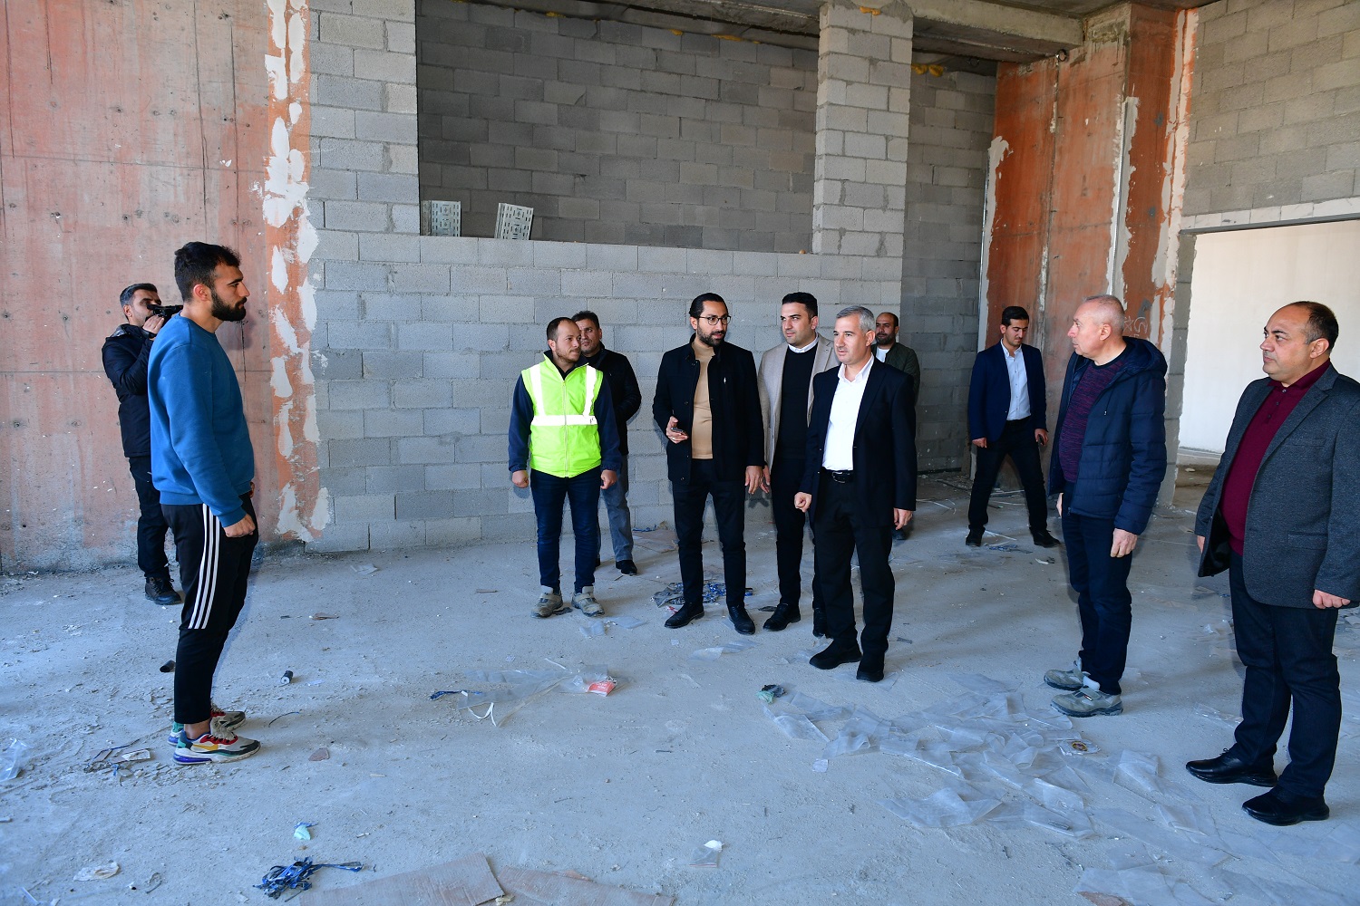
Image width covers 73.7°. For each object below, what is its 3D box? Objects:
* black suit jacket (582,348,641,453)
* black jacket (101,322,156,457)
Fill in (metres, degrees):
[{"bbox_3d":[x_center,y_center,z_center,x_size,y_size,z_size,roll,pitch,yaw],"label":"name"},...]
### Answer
[{"bbox_3d":[-0.554,-0.342,5.950,0.590,0.710,0.340,2,8,10],"label":"black suit jacket"},{"bbox_3d":[-2.989,-0.360,5.200,0.420,0.740,0.530,3,8,18],"label":"black jacket"}]

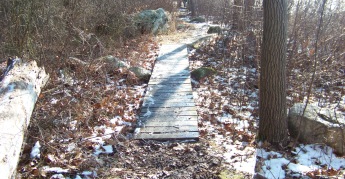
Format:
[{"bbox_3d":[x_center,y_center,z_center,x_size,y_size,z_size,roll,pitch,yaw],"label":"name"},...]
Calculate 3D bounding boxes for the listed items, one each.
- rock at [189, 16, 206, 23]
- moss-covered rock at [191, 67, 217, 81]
[{"bbox_3d":[0.940,-2.590,13.400,0.640,0.220,0.500,0,16,0],"label":"rock"},{"bbox_3d":[0.555,-0.280,6.400,0.460,0.230,0.400,0,16,0],"label":"moss-covered rock"}]

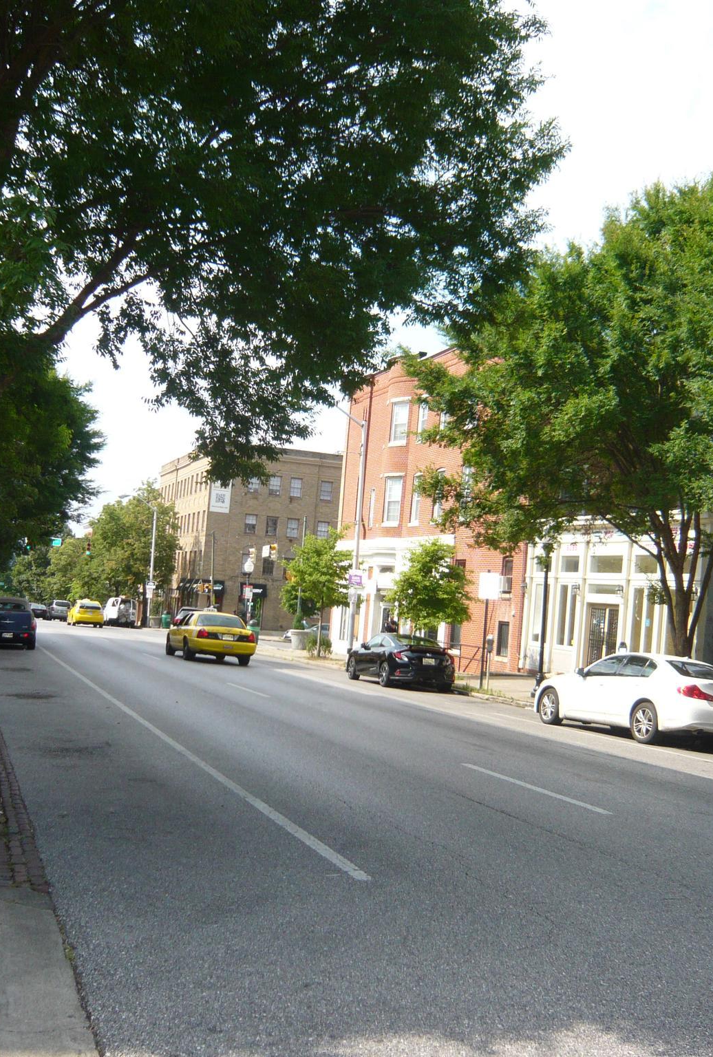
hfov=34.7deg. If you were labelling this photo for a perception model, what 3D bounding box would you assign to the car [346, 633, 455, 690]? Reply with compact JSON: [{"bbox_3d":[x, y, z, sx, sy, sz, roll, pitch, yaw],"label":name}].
[{"bbox_3d":[1.098,3.366,29.626,1.800,1.400,4.500,5,-4,-18],"label":"car"}]

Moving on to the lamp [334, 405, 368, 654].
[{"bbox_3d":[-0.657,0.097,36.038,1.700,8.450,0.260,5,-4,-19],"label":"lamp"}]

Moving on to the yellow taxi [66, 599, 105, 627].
[{"bbox_3d":[-15.417,4.786,65.074,1.740,1.500,4.460,5,-4,-19],"label":"yellow taxi"}]

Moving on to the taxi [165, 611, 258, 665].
[{"bbox_3d":[-4.458,3.237,34.374,1.980,1.500,5.380,5,-4,-19],"label":"taxi"}]

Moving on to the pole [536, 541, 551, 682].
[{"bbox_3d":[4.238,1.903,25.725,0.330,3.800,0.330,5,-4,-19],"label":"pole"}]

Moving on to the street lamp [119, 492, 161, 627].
[{"bbox_3d":[-13.952,1.983,72.427,2.400,8.500,0.280,5,-4,-19],"label":"street lamp"}]

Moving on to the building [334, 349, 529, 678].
[{"bbox_3d":[7.028,-0.256,43.180,11.000,11.100,13.421,6,-4,-26],"label":"building"}]

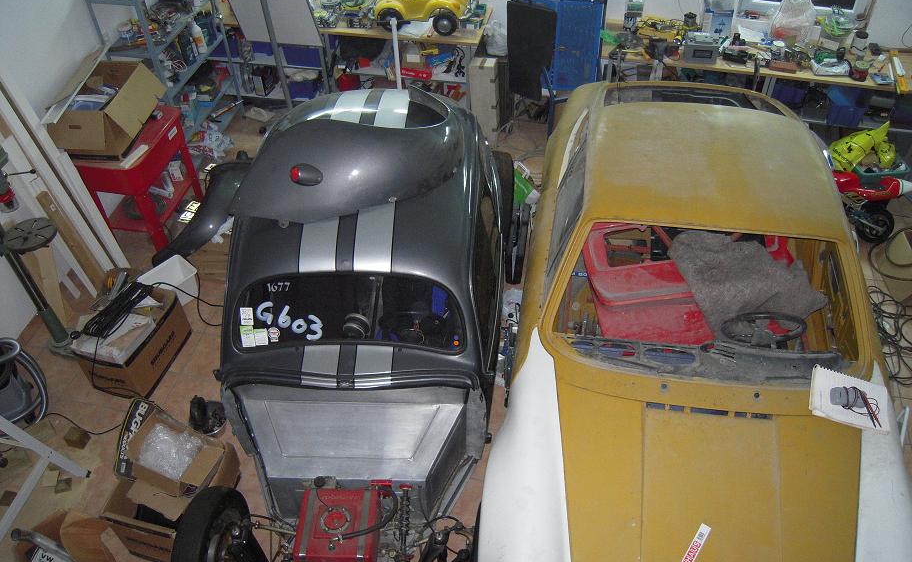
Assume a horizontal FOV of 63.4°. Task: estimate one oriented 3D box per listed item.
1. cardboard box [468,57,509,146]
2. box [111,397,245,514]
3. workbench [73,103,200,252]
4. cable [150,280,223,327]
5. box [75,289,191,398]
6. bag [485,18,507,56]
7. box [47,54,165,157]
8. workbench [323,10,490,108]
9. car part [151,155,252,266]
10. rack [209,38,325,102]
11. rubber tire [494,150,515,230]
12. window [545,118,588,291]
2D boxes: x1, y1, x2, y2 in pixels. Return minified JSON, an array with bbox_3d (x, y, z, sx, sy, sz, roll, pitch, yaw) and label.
[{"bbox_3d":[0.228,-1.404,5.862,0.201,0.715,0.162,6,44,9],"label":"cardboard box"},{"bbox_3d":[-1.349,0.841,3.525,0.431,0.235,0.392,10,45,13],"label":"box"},{"bbox_3d":[-2.144,-0.682,5.145,0.480,0.793,0.735,7,44,10],"label":"workbench"},{"bbox_3d":[-1.742,0.110,4.878,0.380,0.270,0.280,10,46,12],"label":"cable"},{"bbox_3d":[-1.899,0.359,4.382,0.328,0.318,0.554,9,44,12],"label":"box"},{"bbox_3d":[0.313,-1.933,5.826,0.200,0.290,0.190,10,46,12],"label":"bag"},{"bbox_3d":[-2.291,-1.158,4.998,0.550,0.400,0.640,3,45,5],"label":"box"},{"bbox_3d":[-0.381,-1.912,6.510,1.400,0.820,0.660,10,46,12],"label":"workbench"},{"bbox_3d":[-1.685,-0.471,5.170,0.431,0.421,0.931,9,44,12],"label":"car part"},{"bbox_3d":[-1.580,-2.077,6.735,1.050,0.660,0.500,10,46,12],"label":"rack"},{"bbox_3d":[0.299,-0.580,5.055,0.188,0.634,0.634,-1,43,2],"label":"rubber tire"},{"bbox_3d":[0.626,-0.528,4.045,0.130,0.360,1.360,16,46,-2],"label":"window"}]

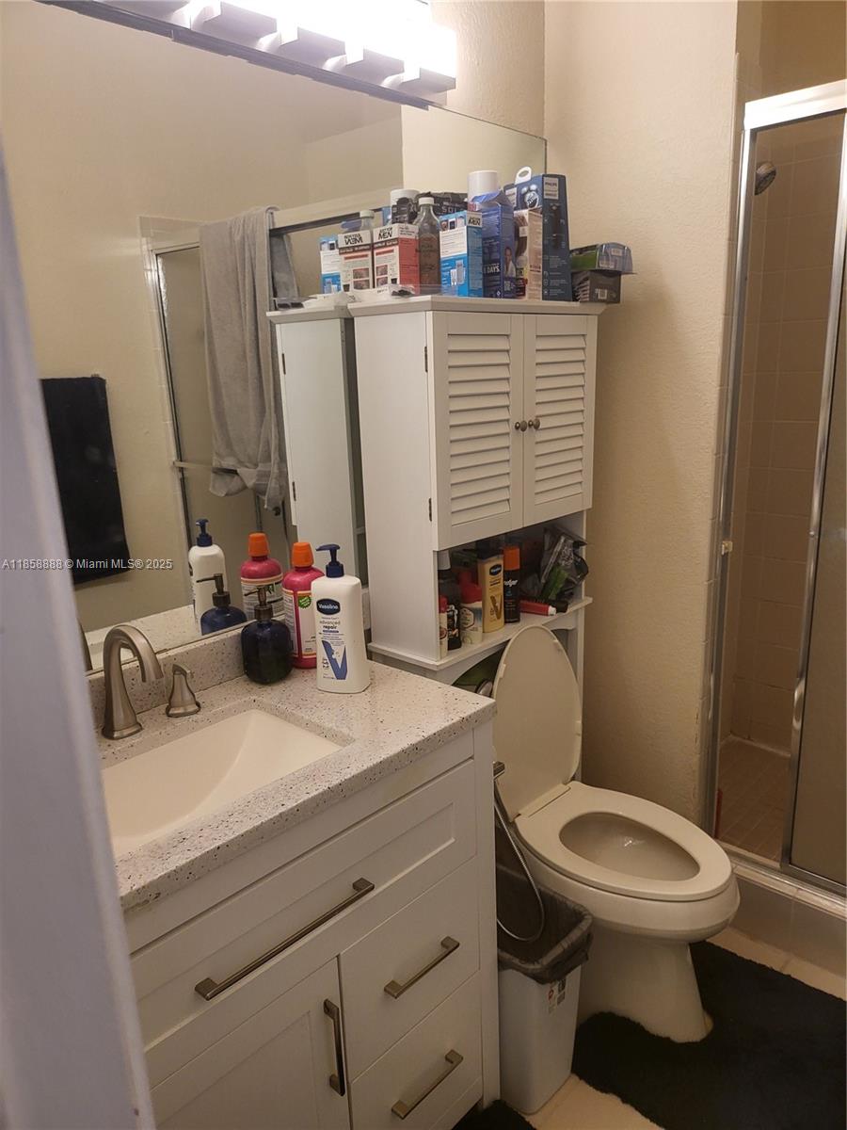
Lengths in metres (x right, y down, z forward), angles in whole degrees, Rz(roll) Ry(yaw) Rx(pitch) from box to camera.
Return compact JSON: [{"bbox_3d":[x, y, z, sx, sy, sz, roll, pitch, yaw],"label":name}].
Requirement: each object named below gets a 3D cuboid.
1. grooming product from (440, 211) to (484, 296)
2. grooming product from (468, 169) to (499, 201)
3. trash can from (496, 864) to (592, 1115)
[{"bbox_3d":[0.077,-0.601,1.533,0.047,0.158,0.070,-15,19,-40],"label":"grooming product"},{"bbox_3d":[0.133,-0.710,1.717,0.066,0.270,0.066,11,20,41],"label":"grooming product"},{"bbox_3d":[0.182,0.875,1.623,0.275,0.376,0.190,11,20,42],"label":"trash can"}]

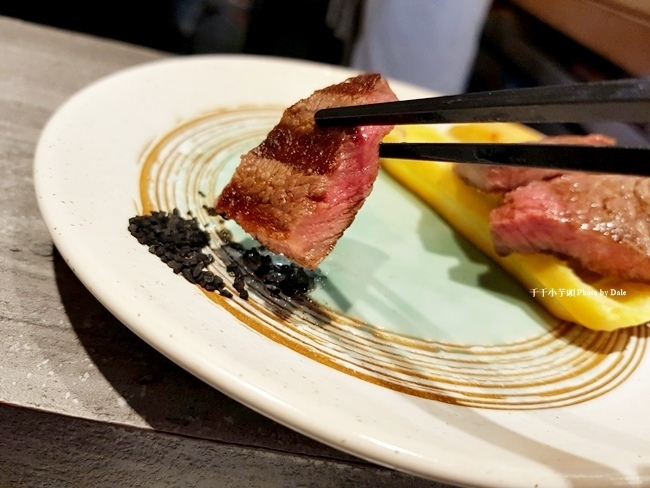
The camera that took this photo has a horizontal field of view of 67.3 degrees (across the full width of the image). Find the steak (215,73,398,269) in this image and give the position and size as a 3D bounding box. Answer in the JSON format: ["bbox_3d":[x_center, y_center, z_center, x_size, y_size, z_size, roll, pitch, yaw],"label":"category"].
[{"bbox_3d":[-0.005,-0.029,0.169,0.036,0.062,0.019,19,-15,34],"label":"steak"}]

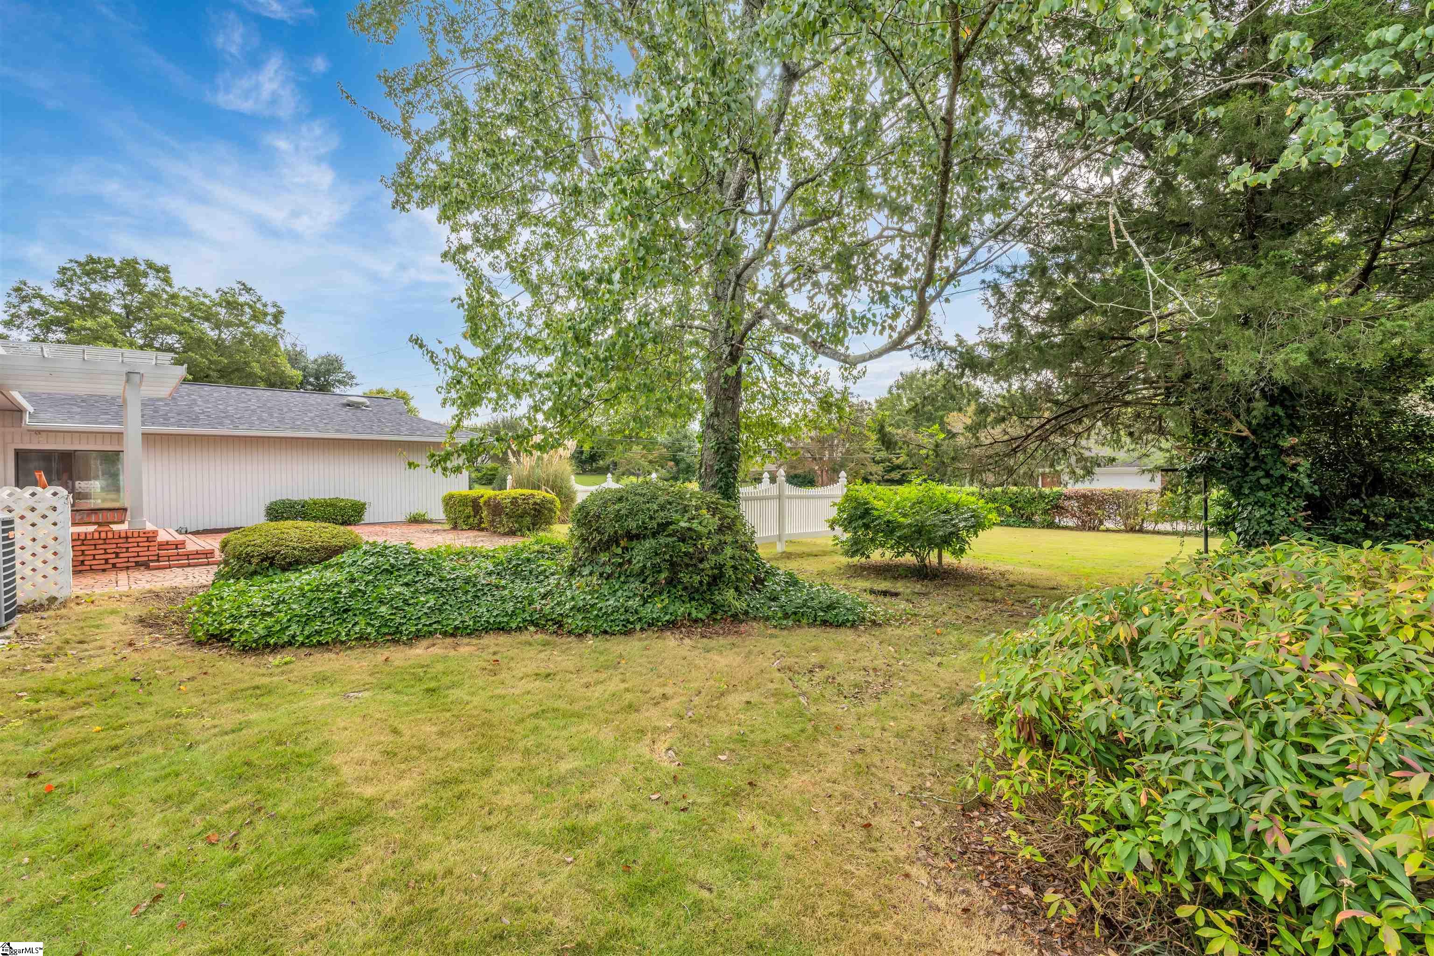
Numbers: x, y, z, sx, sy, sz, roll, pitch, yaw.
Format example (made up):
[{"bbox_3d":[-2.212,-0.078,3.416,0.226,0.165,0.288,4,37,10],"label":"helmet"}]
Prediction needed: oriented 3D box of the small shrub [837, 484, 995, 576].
[{"bbox_3d":[2.695,0.642,8.683,2.205,1.195,1.960,0,1,0],"label":"small shrub"}]

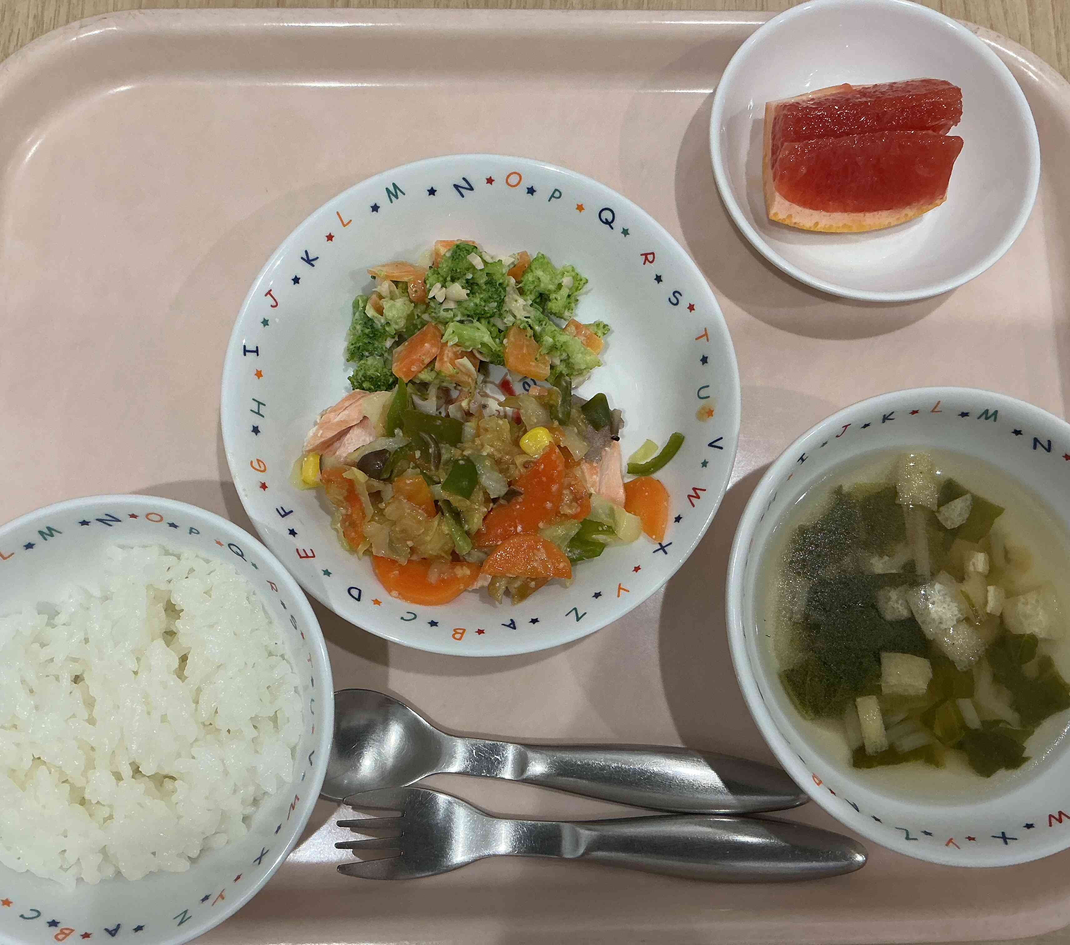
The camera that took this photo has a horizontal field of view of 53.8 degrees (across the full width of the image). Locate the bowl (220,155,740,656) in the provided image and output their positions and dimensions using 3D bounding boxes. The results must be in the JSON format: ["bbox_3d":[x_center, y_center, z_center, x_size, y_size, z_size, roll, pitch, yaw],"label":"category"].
[{"bbox_3d":[-0.015,-0.019,0.308,0.145,0.029,0.145,0,79,-3],"label":"bowl"}]

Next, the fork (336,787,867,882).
[{"bbox_3d":[0.020,0.103,0.292,0.148,0.015,0.024,4,79,-2],"label":"fork"}]

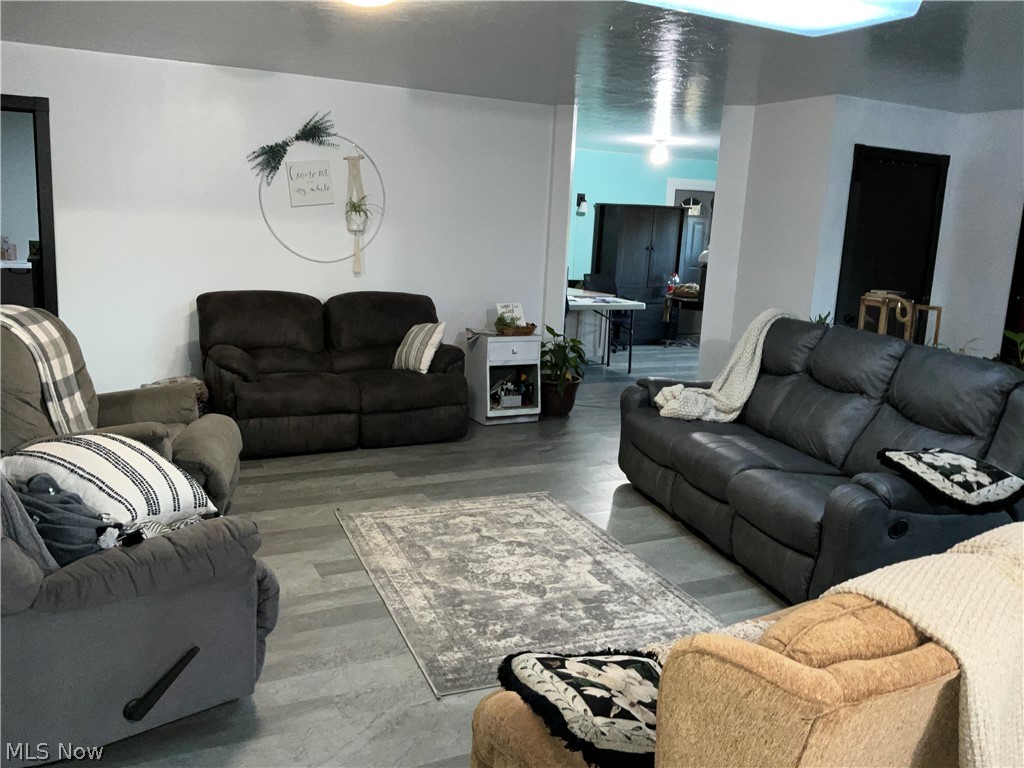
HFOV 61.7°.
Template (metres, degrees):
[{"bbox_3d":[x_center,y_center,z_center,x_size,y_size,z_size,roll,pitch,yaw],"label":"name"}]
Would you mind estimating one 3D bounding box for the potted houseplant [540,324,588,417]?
[{"bbox_3d":[0.359,-0.126,6.945,0.460,0.740,0.460,3,11,-1],"label":"potted houseplant"}]

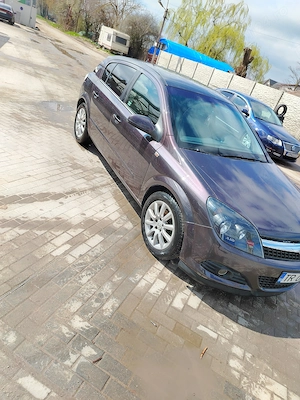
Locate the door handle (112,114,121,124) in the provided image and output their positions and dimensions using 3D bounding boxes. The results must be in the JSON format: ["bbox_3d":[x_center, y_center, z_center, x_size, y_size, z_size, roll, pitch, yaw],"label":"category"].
[{"bbox_3d":[-0.384,-0.930,3.208,0.055,0.060,0.220,1,33,-33],"label":"door handle"}]

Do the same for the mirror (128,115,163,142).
[{"bbox_3d":[-0.042,-0.703,2.609,0.235,0.180,0.260,1,33,-33],"label":"mirror"}]

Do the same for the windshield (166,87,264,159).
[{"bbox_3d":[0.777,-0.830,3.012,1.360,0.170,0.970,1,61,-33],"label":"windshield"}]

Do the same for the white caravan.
[{"bbox_3d":[-4.274,-18.834,33.081,2.100,2.280,3.900,0,33,-34],"label":"white caravan"}]

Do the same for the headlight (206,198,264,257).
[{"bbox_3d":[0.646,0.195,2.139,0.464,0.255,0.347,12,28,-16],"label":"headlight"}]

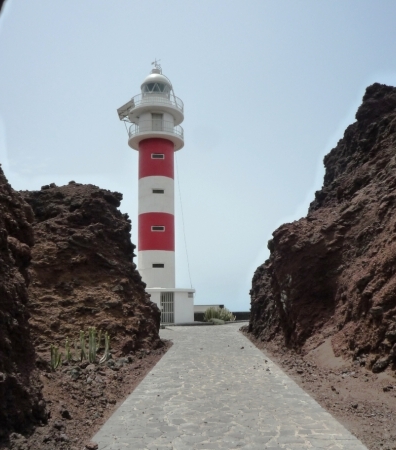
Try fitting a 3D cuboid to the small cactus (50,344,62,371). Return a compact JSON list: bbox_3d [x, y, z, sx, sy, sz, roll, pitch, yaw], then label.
[{"bbox_3d":[-3.123,2.923,9.563,0.281,0.554,0.225,0,-9,0],"label":"small cactus"}]

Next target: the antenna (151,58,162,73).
[{"bbox_3d":[-3.398,-13.063,35.484,0.920,1.233,0.600,0,-9,0],"label":"antenna"}]

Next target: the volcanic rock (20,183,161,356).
[{"bbox_3d":[-3.343,1.098,13.194,4.300,5.100,4.600,2,-9,-14],"label":"volcanic rock"}]

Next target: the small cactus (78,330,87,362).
[{"bbox_3d":[-2.688,2.826,10.085,0.194,0.722,0.174,0,-9,0],"label":"small cactus"}]

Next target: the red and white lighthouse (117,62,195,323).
[{"bbox_3d":[-3.387,-3.168,33.764,5.700,20.964,5.000,1,-9,-8],"label":"red and white lighthouse"}]

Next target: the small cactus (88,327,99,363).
[{"bbox_3d":[-2.433,2.792,10.090,0.241,0.813,0.192,0,-9,0],"label":"small cactus"}]

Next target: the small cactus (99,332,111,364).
[{"bbox_3d":[-2.154,2.831,9.982,0.285,0.737,0.199,0,-9,0],"label":"small cactus"}]

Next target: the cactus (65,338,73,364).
[{"bbox_3d":[-2.980,2.909,9.970,0.194,0.579,0.174,0,-9,0],"label":"cactus"}]

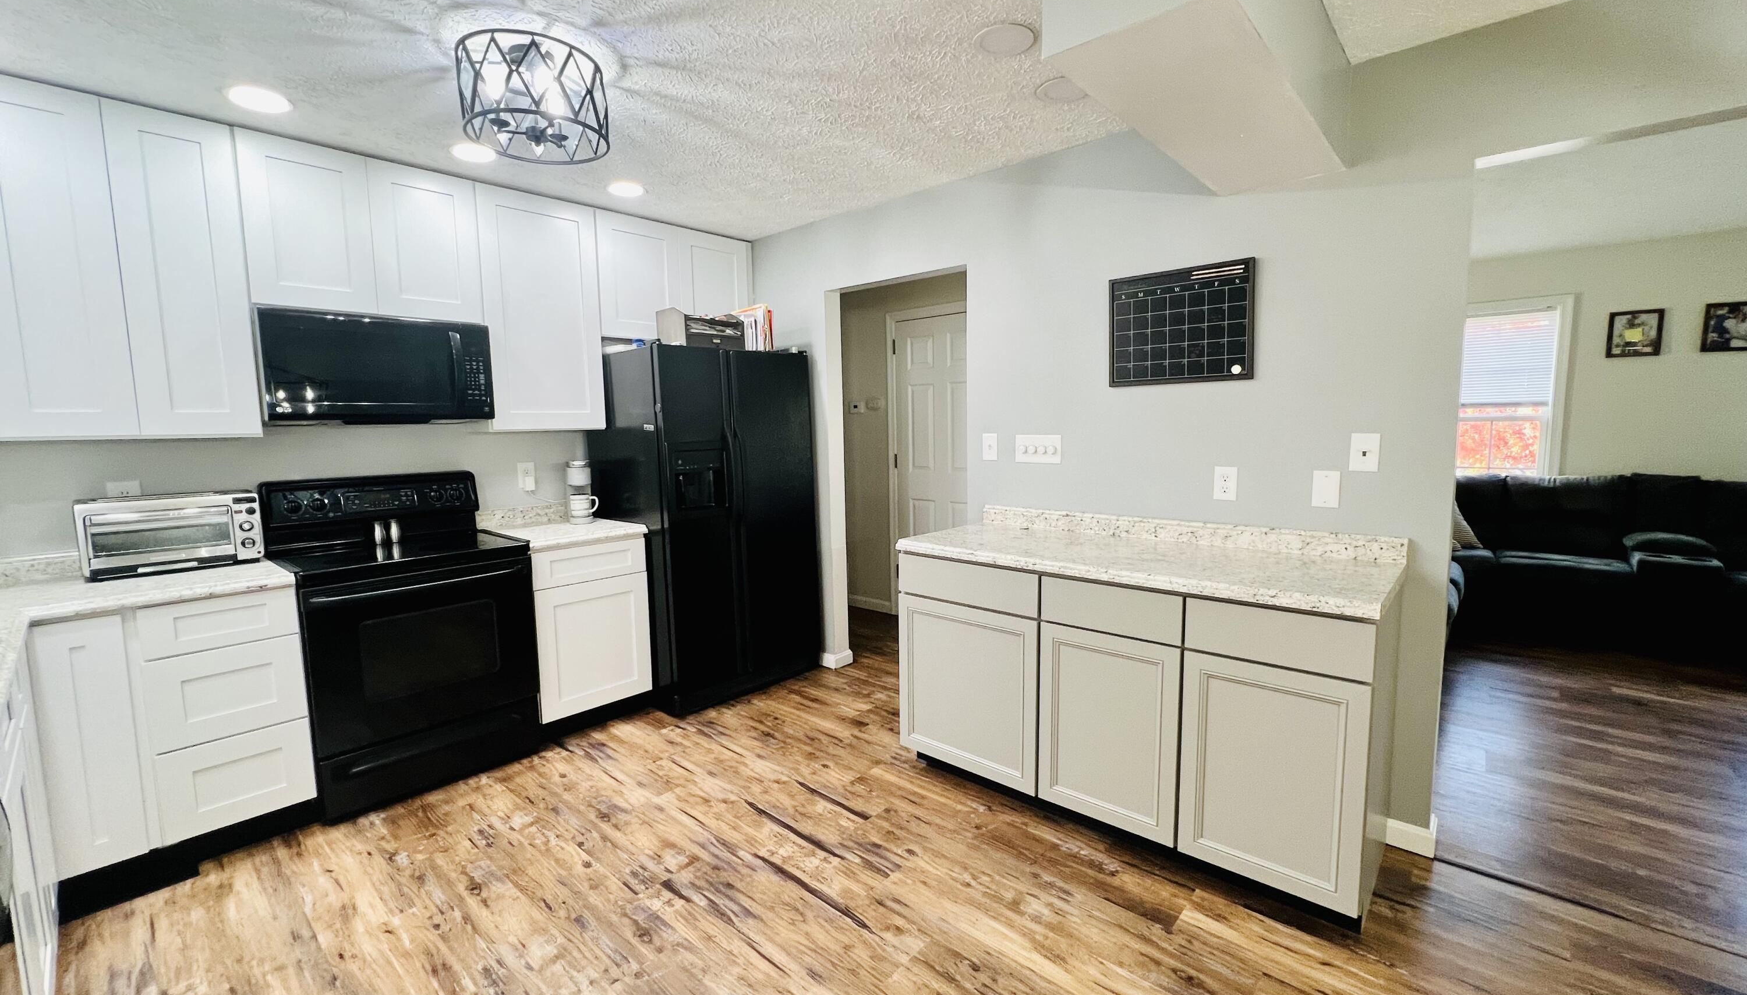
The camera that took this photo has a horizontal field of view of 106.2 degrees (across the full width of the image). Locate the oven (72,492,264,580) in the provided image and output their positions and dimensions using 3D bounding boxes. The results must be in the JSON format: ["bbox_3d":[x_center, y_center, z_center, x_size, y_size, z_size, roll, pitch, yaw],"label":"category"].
[{"bbox_3d":[-2.510,0.125,2.369,0.295,0.258,0.424,5,8,44],"label":"oven"}]

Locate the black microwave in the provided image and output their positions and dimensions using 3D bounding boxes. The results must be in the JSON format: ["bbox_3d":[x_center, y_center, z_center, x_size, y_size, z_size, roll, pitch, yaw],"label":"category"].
[{"bbox_3d":[-2.065,-0.524,2.742,0.405,0.422,0.756,5,8,44],"label":"black microwave"}]

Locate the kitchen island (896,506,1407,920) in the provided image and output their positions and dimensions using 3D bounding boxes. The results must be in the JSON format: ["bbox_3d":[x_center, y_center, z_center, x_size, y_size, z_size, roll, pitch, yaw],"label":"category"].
[{"bbox_3d":[0.882,0.610,2.366,1.528,0.995,0.652,4,8,42],"label":"kitchen island"}]

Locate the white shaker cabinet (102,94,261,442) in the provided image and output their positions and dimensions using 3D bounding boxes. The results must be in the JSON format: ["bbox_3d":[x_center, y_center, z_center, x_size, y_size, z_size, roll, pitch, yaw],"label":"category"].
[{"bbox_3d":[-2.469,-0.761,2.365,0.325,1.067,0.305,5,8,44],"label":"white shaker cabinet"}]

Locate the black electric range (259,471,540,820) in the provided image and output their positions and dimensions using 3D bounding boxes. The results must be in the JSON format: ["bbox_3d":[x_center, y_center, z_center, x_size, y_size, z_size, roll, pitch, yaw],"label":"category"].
[{"bbox_3d":[-1.938,0.529,2.755,0.660,1.180,0.758,5,8,44],"label":"black electric range"}]

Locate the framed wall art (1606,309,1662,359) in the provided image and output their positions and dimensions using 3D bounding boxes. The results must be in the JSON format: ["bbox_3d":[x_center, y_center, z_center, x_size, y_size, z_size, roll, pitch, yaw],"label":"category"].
[{"bbox_3d":[4.634,-0.996,3.991,0.211,0.271,0.020,4,8,42],"label":"framed wall art"}]

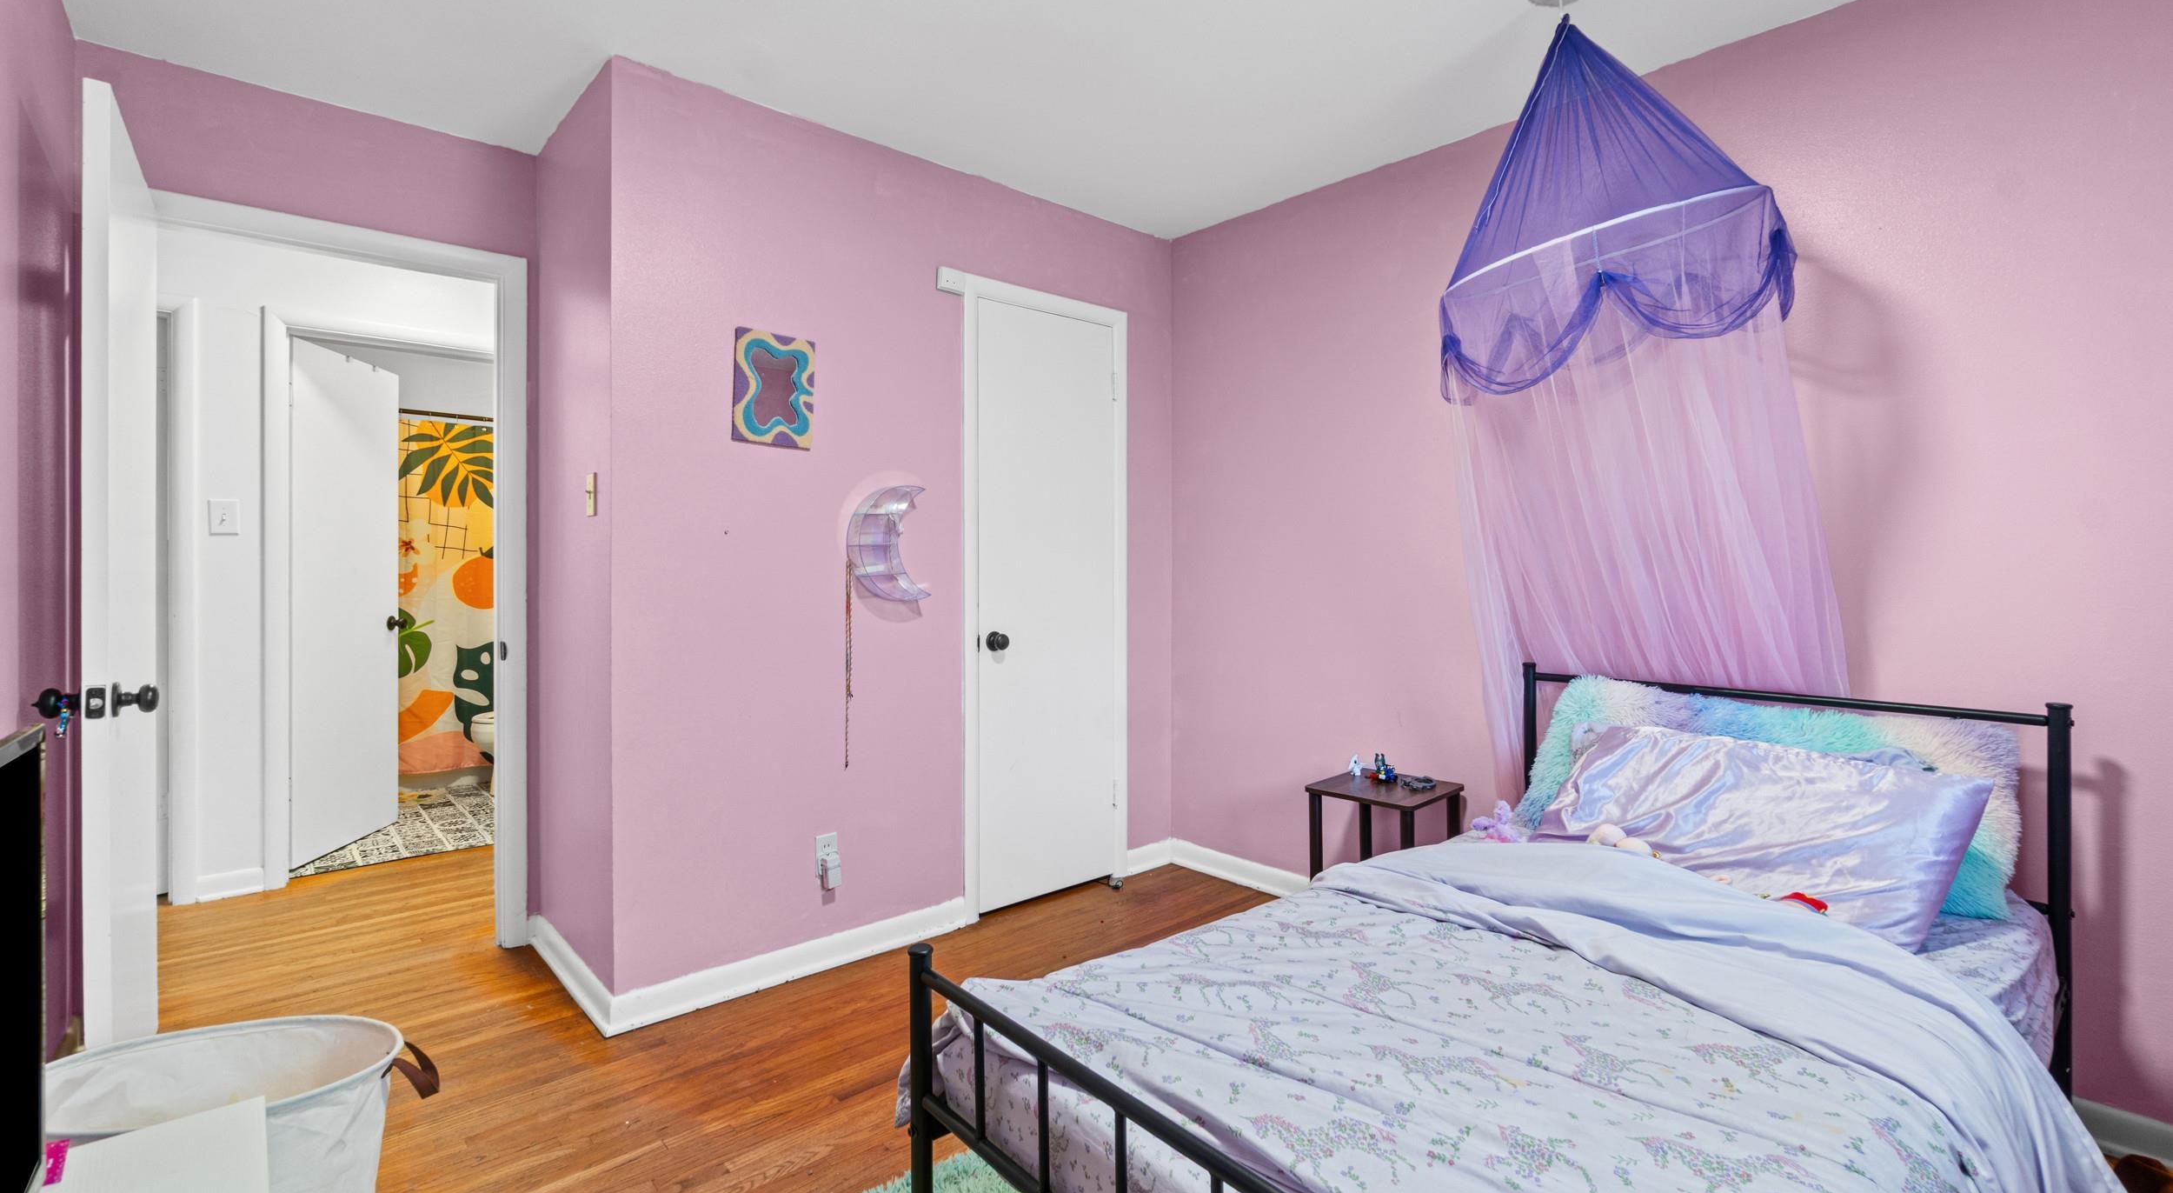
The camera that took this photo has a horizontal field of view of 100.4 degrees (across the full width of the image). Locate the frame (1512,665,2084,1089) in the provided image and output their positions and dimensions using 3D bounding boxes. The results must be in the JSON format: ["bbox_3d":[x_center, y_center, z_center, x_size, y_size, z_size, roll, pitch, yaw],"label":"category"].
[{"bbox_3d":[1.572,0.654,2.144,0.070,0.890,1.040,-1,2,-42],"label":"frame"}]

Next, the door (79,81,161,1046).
[{"bbox_3d":[-2.081,0.092,1.960,0.040,2.030,0.800,-1,2,-42],"label":"door"}]

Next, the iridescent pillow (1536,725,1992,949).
[{"bbox_3d":[1.338,0.464,1.852,0.670,0.410,0.150,1,-40,48],"label":"iridescent pillow"}]

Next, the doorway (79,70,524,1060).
[{"bbox_3d":[-2.055,0.034,2.482,0.900,2.120,0.160,-1,2,-42],"label":"doorway"}]

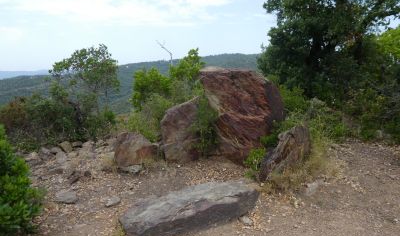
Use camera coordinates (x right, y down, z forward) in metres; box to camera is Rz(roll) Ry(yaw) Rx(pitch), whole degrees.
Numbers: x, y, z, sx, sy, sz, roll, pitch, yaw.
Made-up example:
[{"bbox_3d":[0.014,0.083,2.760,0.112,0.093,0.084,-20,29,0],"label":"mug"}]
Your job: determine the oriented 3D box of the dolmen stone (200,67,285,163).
[{"bbox_3d":[0.730,-0.098,5.086,1.270,1.600,0.850,-2,10,-10],"label":"dolmen stone"}]

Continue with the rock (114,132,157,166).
[{"bbox_3d":[-1.065,0.499,4.854,0.660,0.520,0.480,1,10,8],"label":"rock"}]

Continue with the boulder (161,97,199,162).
[{"bbox_3d":[-0.310,0.173,4.980,0.700,1.100,0.500,1,10,8],"label":"boulder"}]

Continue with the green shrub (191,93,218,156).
[{"bbox_3d":[0.075,0.149,4.946,0.470,1.100,0.420,0,10,0],"label":"green shrub"}]

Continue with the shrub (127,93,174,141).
[{"bbox_3d":[-1.130,-0.018,6.338,0.960,1.020,0.850,0,10,0],"label":"shrub"}]

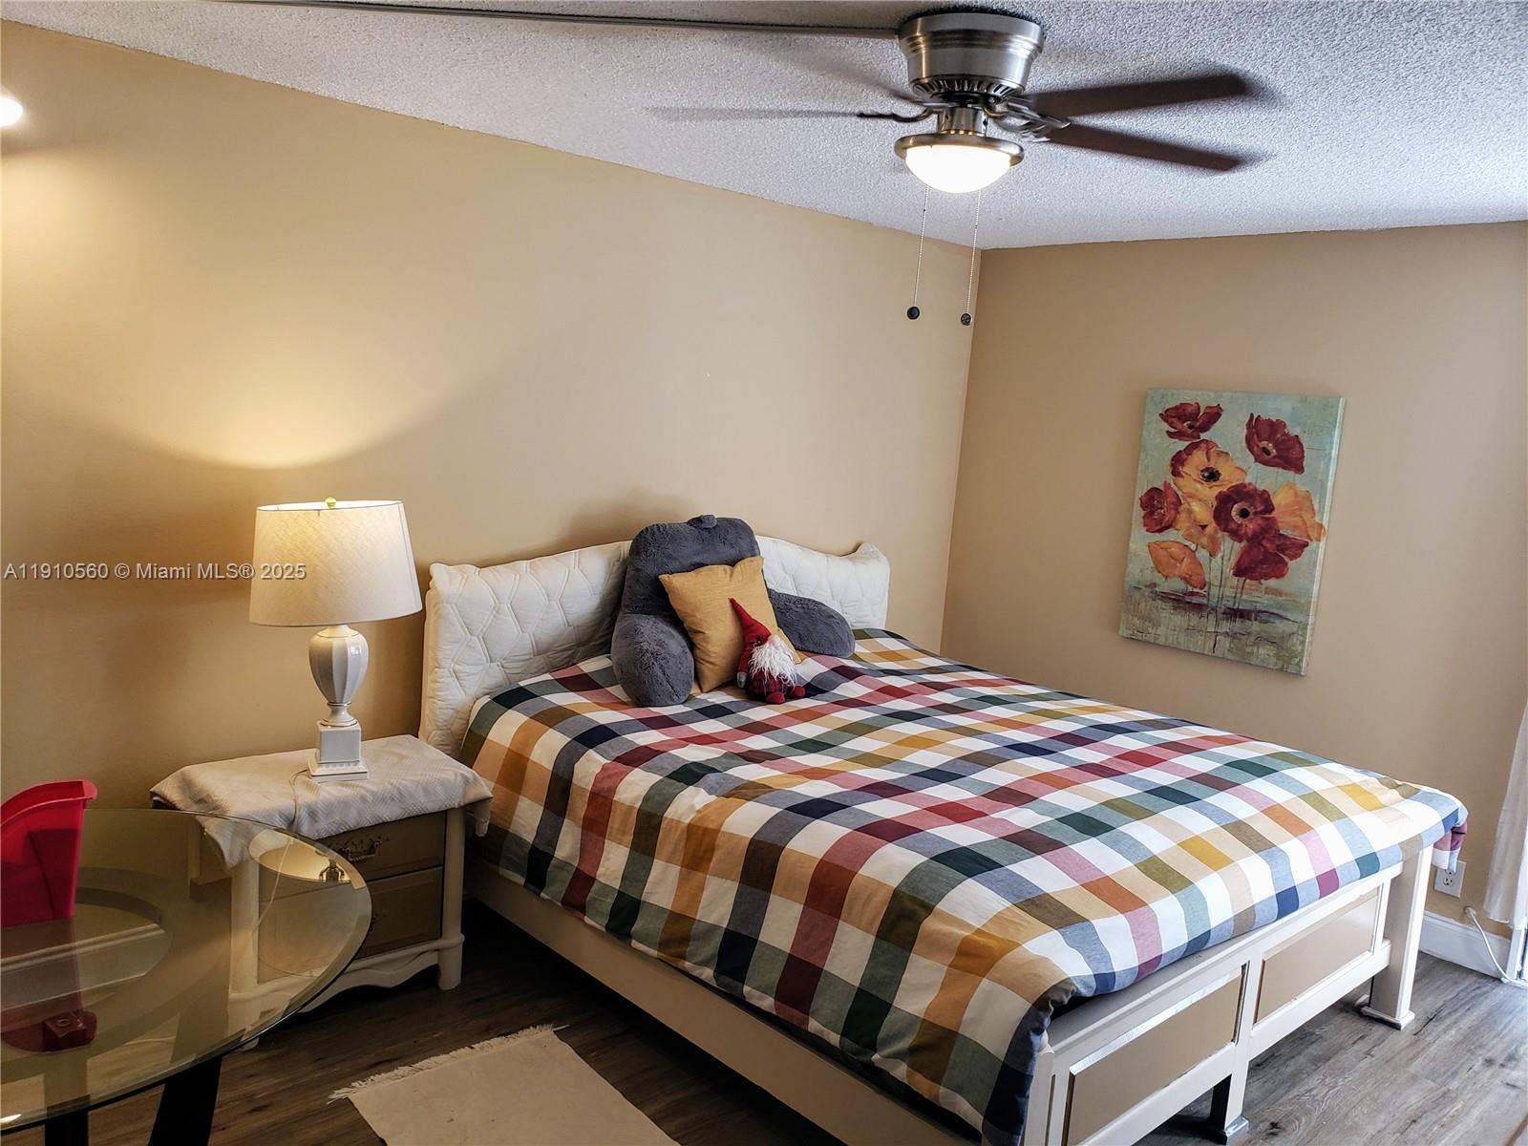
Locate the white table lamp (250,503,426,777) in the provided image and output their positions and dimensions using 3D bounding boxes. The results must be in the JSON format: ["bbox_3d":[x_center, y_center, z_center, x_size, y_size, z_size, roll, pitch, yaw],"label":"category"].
[{"bbox_3d":[-1.140,0.169,3.058,0.435,0.740,0.410,-3,11,-42],"label":"white table lamp"}]

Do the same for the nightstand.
[{"bbox_3d":[-1.194,0.840,3.123,0.690,0.615,0.440,-3,11,-42],"label":"nightstand"}]

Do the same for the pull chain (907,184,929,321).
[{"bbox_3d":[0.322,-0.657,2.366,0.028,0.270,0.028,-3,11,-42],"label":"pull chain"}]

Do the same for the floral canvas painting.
[{"bbox_3d":[1.745,-0.179,4.363,0.034,0.991,0.747,-3,11,-42],"label":"floral canvas painting"}]

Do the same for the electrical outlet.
[{"bbox_3d":[2.293,1.015,3.833,0.010,0.117,0.072,-3,11,-42],"label":"electrical outlet"}]

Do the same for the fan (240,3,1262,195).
[{"bbox_3d":[0.402,-0.927,2.311,1.280,0.310,1.280,-3,11,-42],"label":"fan"}]

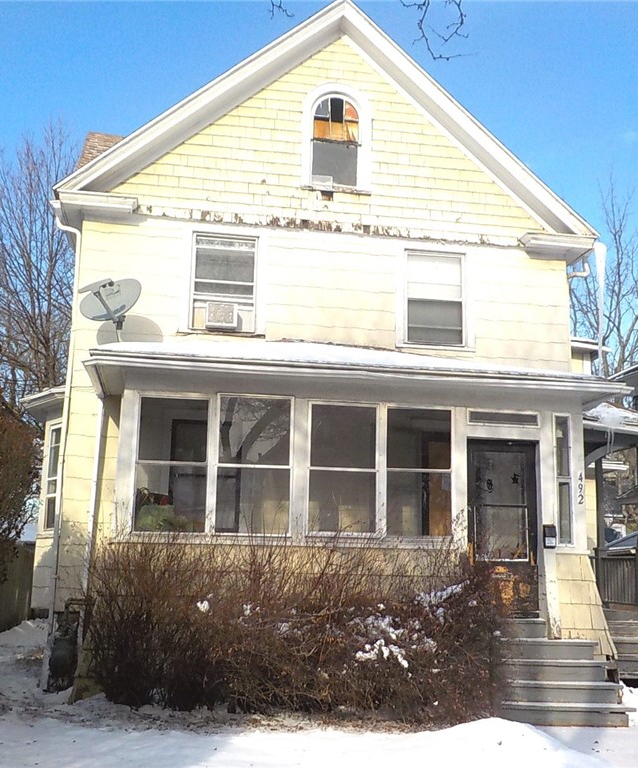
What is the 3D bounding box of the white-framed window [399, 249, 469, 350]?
[{"bbox_3d":[1.659,-1.213,12.773,1.040,1.451,0.120,3,-12,-8],"label":"white-framed window"}]

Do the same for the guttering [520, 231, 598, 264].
[{"bbox_3d":[3.533,-2.005,13.103,1.090,0.270,0.350,3,-12,-8],"label":"guttering"}]

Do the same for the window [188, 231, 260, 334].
[{"bbox_3d":[-1.308,-1.400,12.326,0.923,1.416,0.130,3,-9,-10],"label":"window"}]

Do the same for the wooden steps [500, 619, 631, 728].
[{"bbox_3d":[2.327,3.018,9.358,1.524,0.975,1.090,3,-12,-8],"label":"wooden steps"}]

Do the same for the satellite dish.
[{"bbox_3d":[-2.605,-0.982,11.052,0.660,0.620,0.440,-3,-13,21],"label":"satellite dish"}]

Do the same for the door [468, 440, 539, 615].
[{"bbox_3d":[2.124,1.620,10.229,0.858,1.993,0.090,3,-12,-8],"label":"door"}]

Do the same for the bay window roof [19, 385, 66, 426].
[{"bbox_3d":[-4.093,0.389,13.888,0.860,0.400,3.300,3,-12,-8],"label":"bay window roof"}]

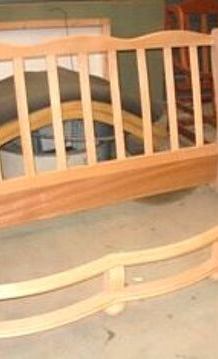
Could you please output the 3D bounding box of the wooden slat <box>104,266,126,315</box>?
[{"bbox_3d":[0.024,0.448,2.187,0.079,0.234,0.065,-11,28,-25],"label":"wooden slat"}]

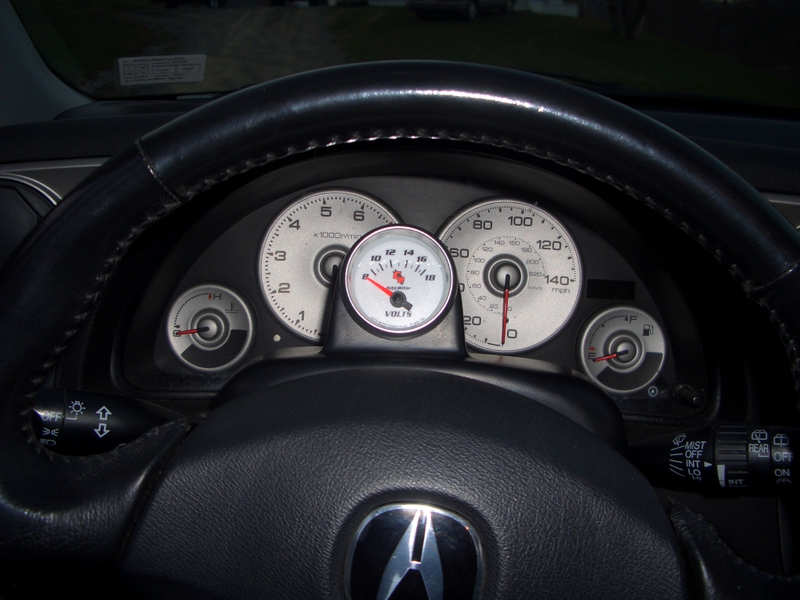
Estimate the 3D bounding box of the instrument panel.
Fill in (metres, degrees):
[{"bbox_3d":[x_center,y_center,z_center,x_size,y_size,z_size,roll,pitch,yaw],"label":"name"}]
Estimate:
[{"bbox_3d":[0.014,-0.013,0.518,0.370,0.163,0.085,3,0,0],"label":"instrument panel"}]

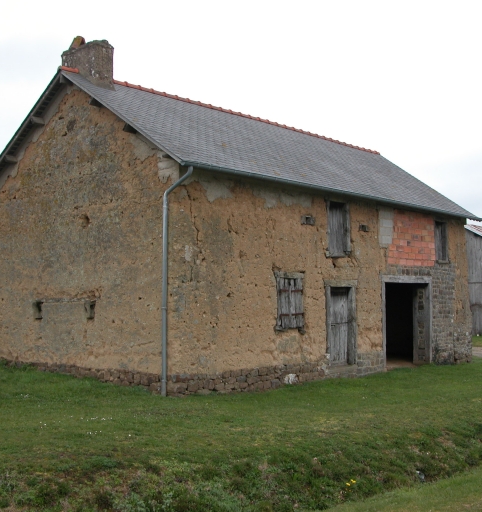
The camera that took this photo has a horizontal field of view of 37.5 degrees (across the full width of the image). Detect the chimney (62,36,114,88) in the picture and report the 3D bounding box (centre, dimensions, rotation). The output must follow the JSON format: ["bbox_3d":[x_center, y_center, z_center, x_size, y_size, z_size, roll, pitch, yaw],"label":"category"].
[{"bbox_3d":[-3.279,-4.109,15.277,1.070,1.340,0.570,-3,-4,41],"label":"chimney"}]

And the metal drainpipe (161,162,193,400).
[{"bbox_3d":[-1.091,0.474,12.458,0.740,3.980,0.140,-3,-4,41],"label":"metal drainpipe"}]

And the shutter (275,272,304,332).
[{"bbox_3d":[1.044,0.986,15.100,0.100,1.200,0.960,-3,-4,41],"label":"shutter"}]

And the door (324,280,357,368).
[{"bbox_3d":[2.326,1.601,16.622,0.160,2.030,1.300,-3,-4,41],"label":"door"}]

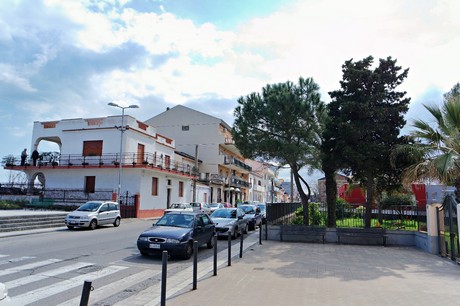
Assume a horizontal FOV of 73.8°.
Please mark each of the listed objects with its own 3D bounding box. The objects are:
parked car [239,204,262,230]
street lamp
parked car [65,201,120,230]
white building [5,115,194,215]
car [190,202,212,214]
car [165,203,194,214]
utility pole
[{"bbox_3d":[1.061,4.365,21.099,1.720,1.500,4.150,-2,-9,14],"label":"parked car"},{"bbox_3d":[-8.652,0.633,24.332,2.400,9.400,0.400,3,-9,-18],"label":"street lamp"},{"bbox_3d":[-8.303,3.794,18.730,1.580,1.540,3.540,-1,-9,11],"label":"parked car"},{"bbox_3d":[-13.417,2.343,35.550,15.200,9.400,13.700,-2,-9,14],"label":"white building"},{"bbox_3d":[-3.472,6.669,36.352,1.630,1.480,3.800,-2,-9,14],"label":"car"},{"bbox_3d":[-5.022,5.770,30.626,1.600,1.430,3.750,-2,-9,14],"label":"car"},{"bbox_3d":[-4.483,3.394,39.878,0.300,9.000,0.300,-2,-9,14],"label":"utility pole"}]

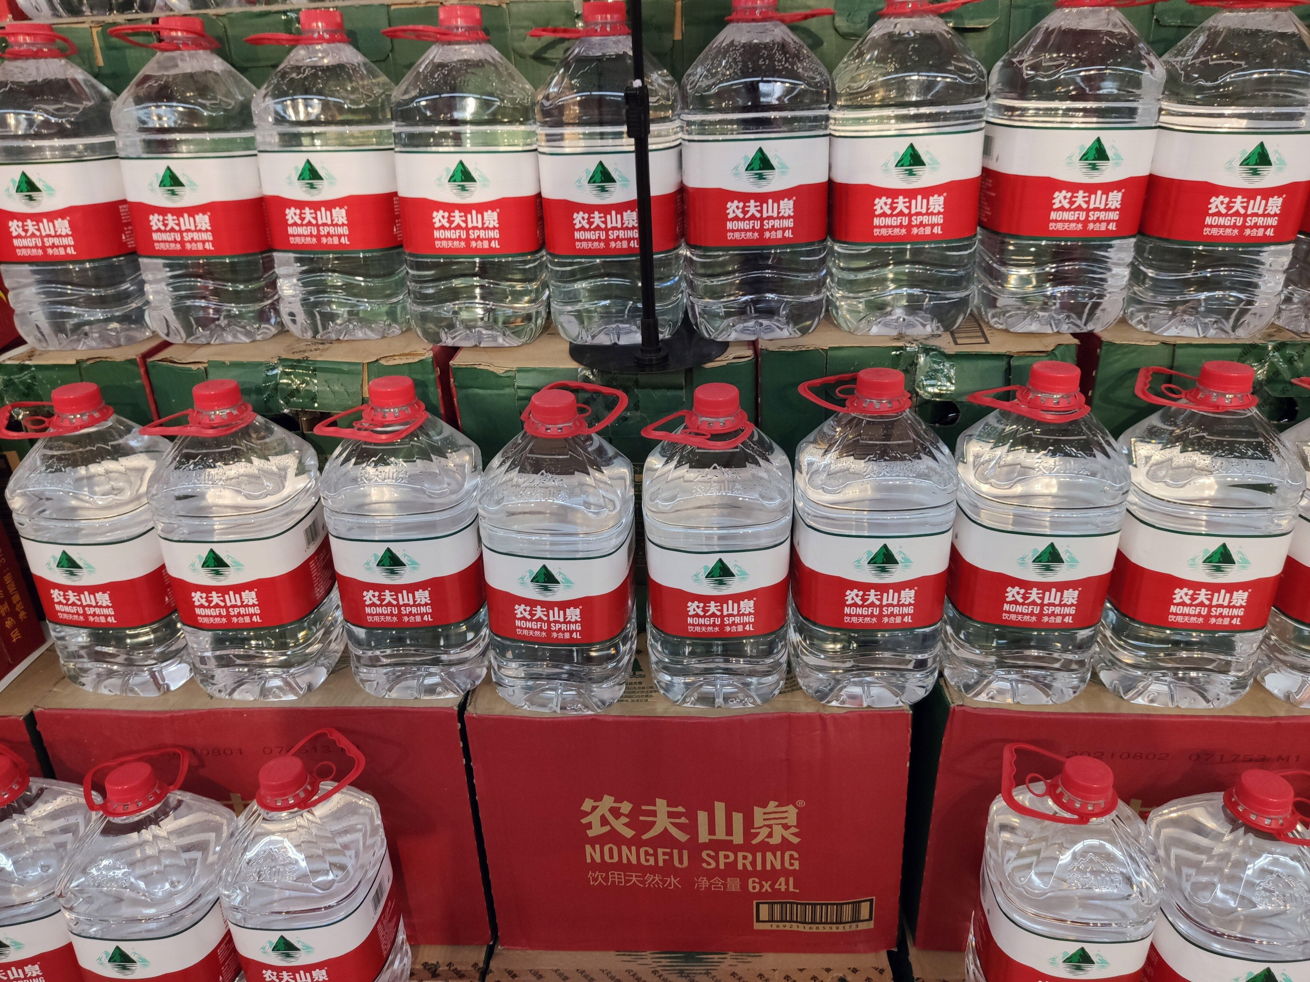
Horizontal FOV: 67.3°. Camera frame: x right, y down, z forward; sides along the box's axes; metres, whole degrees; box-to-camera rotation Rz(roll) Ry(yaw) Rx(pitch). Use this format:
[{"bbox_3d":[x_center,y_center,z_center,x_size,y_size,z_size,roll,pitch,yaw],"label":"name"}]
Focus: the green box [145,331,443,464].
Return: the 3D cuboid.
[{"bbox_3d":[-0.365,-0.077,1.279,0.300,0.324,0.443,-1,24,2],"label":"green box"}]

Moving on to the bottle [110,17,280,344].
[{"bbox_3d":[-0.470,-0.328,1.043,0.141,0.317,0.141,3,24,10],"label":"bottle"}]

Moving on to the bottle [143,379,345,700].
[{"bbox_3d":[-0.414,0.046,1.001,0.141,0.317,0.141,0,23,2],"label":"bottle"}]

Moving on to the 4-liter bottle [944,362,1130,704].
[{"bbox_3d":[0.361,0.037,0.943,0.141,0.317,0.141,2,23,8],"label":"4-liter bottle"}]

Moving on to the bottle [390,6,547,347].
[{"bbox_3d":[-0.182,-0.313,0.988,0.144,0.318,0.144,-3,24,-2],"label":"bottle"}]

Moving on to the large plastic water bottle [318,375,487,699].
[{"bbox_3d":[-0.246,0.044,0.994,0.141,0.317,0.141,0,23,2],"label":"large plastic water bottle"}]

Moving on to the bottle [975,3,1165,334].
[{"bbox_3d":[0.400,-0.324,0.964,0.144,0.318,0.144,-3,24,-2],"label":"bottle"}]

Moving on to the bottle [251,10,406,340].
[{"bbox_3d":[-0.324,-0.327,1.032,0.144,0.318,0.144,3,24,12],"label":"bottle"}]

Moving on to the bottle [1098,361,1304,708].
[{"bbox_3d":[0.518,0.037,0.941,0.141,0.317,0.141,4,24,13],"label":"bottle"}]

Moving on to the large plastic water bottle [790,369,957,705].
[{"bbox_3d":[0.207,0.040,0.950,0.141,0.317,0.141,-1,23,1],"label":"large plastic water bottle"}]

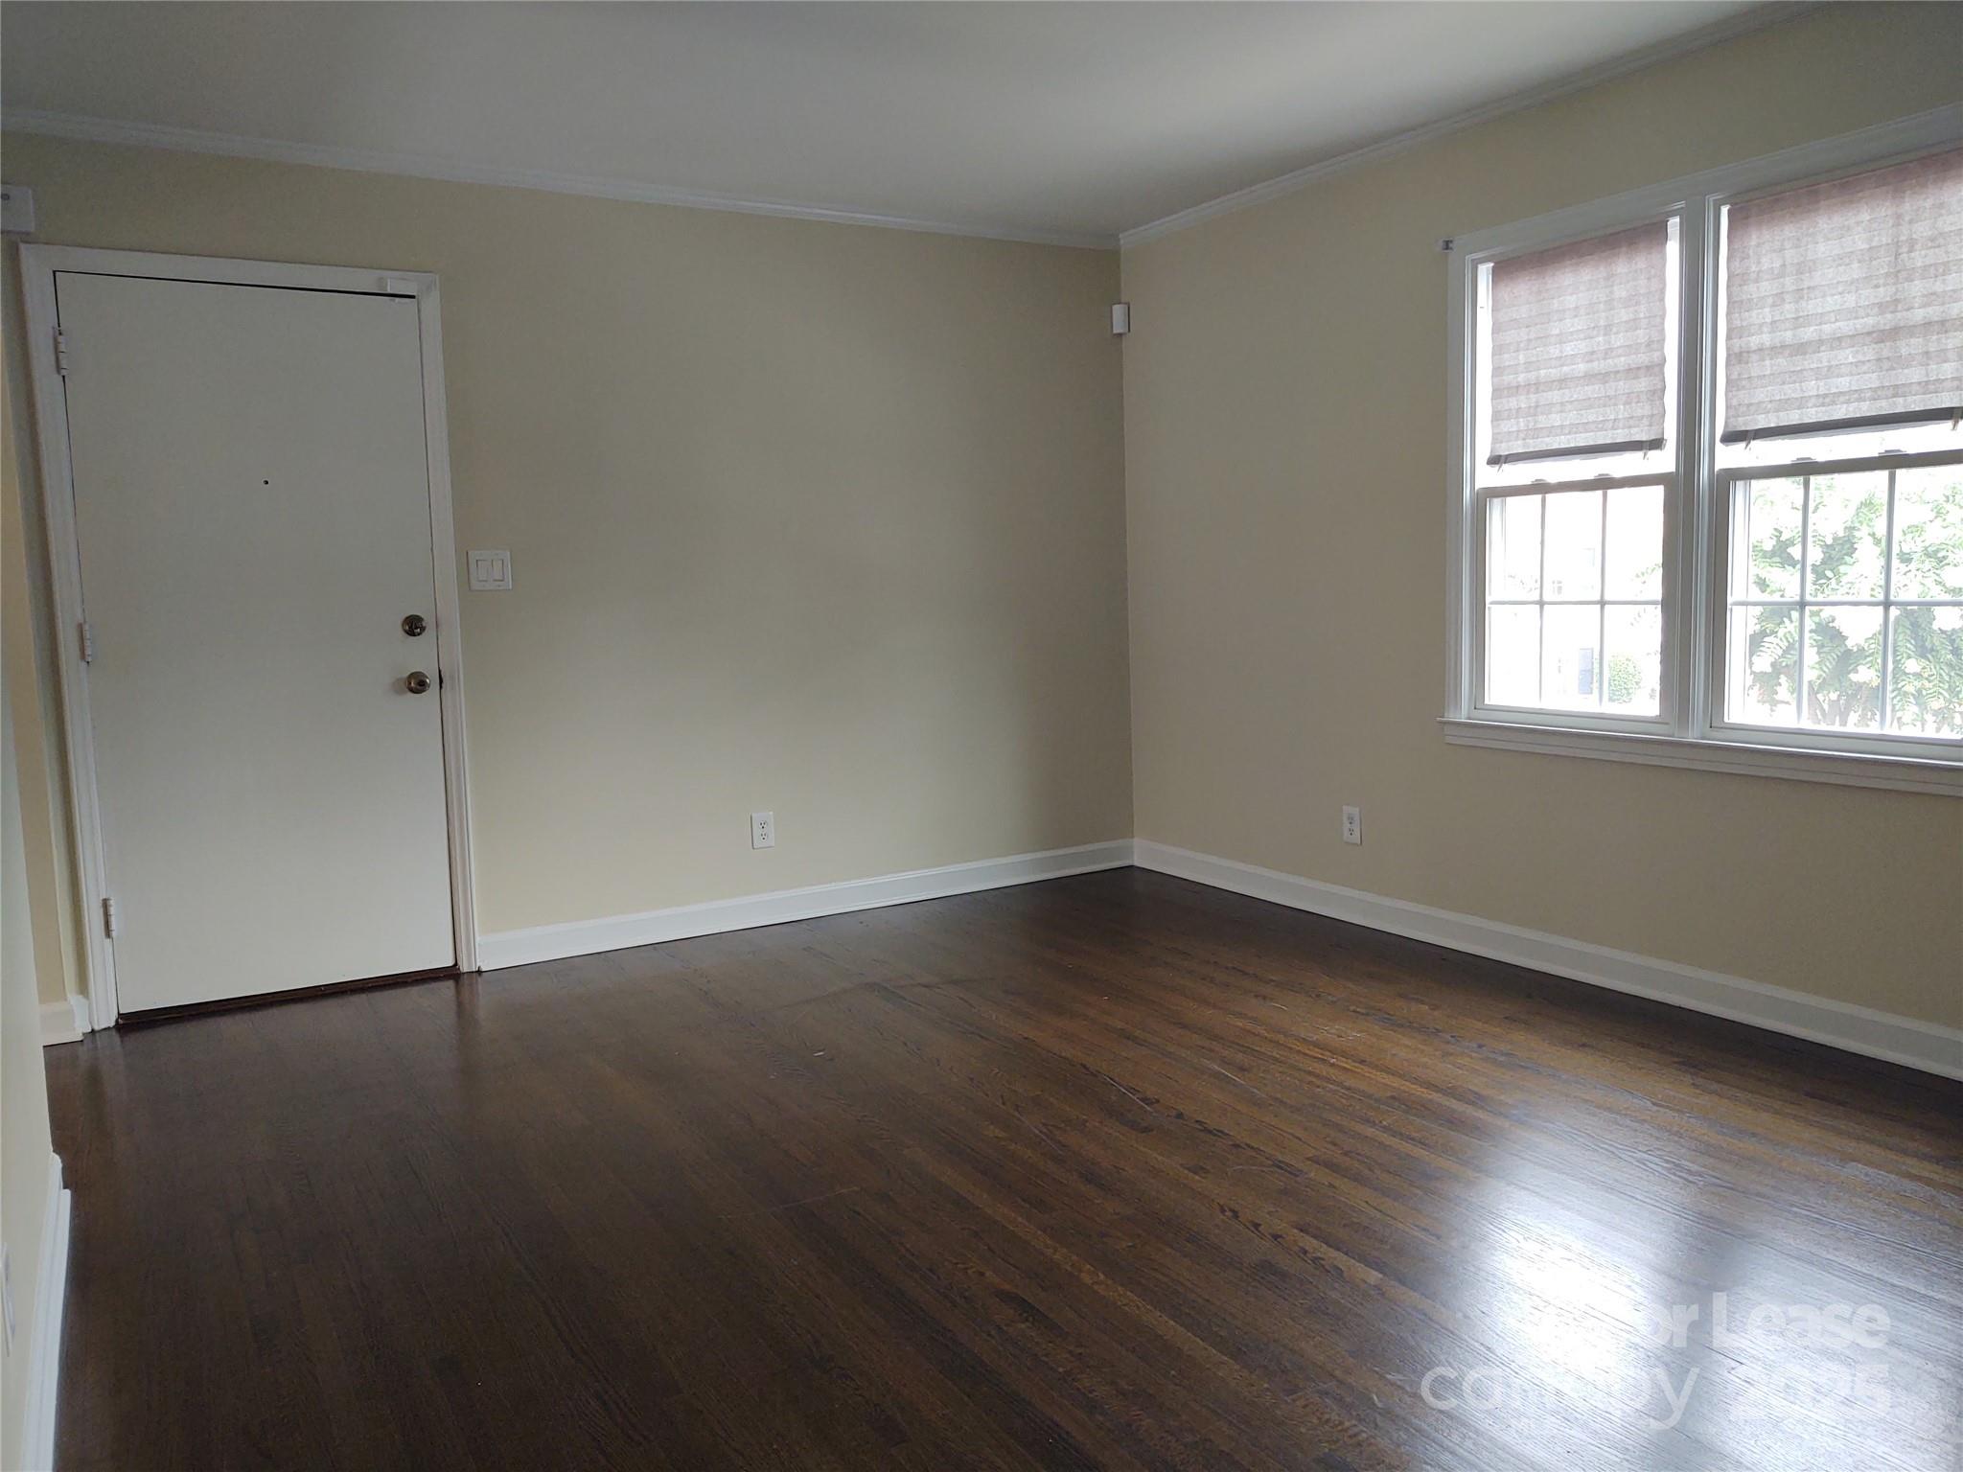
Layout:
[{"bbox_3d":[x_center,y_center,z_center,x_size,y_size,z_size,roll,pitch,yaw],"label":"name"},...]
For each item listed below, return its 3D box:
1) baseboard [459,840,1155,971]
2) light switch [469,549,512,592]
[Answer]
[{"bbox_3d":[-0.480,0.571,5.410,2.523,0.108,0.018,-5,7,-31],"label":"baseboard"},{"bbox_3d":[-1.500,-0.506,4.688,0.122,0.118,0.012,-5,7,-30],"label":"light switch"}]

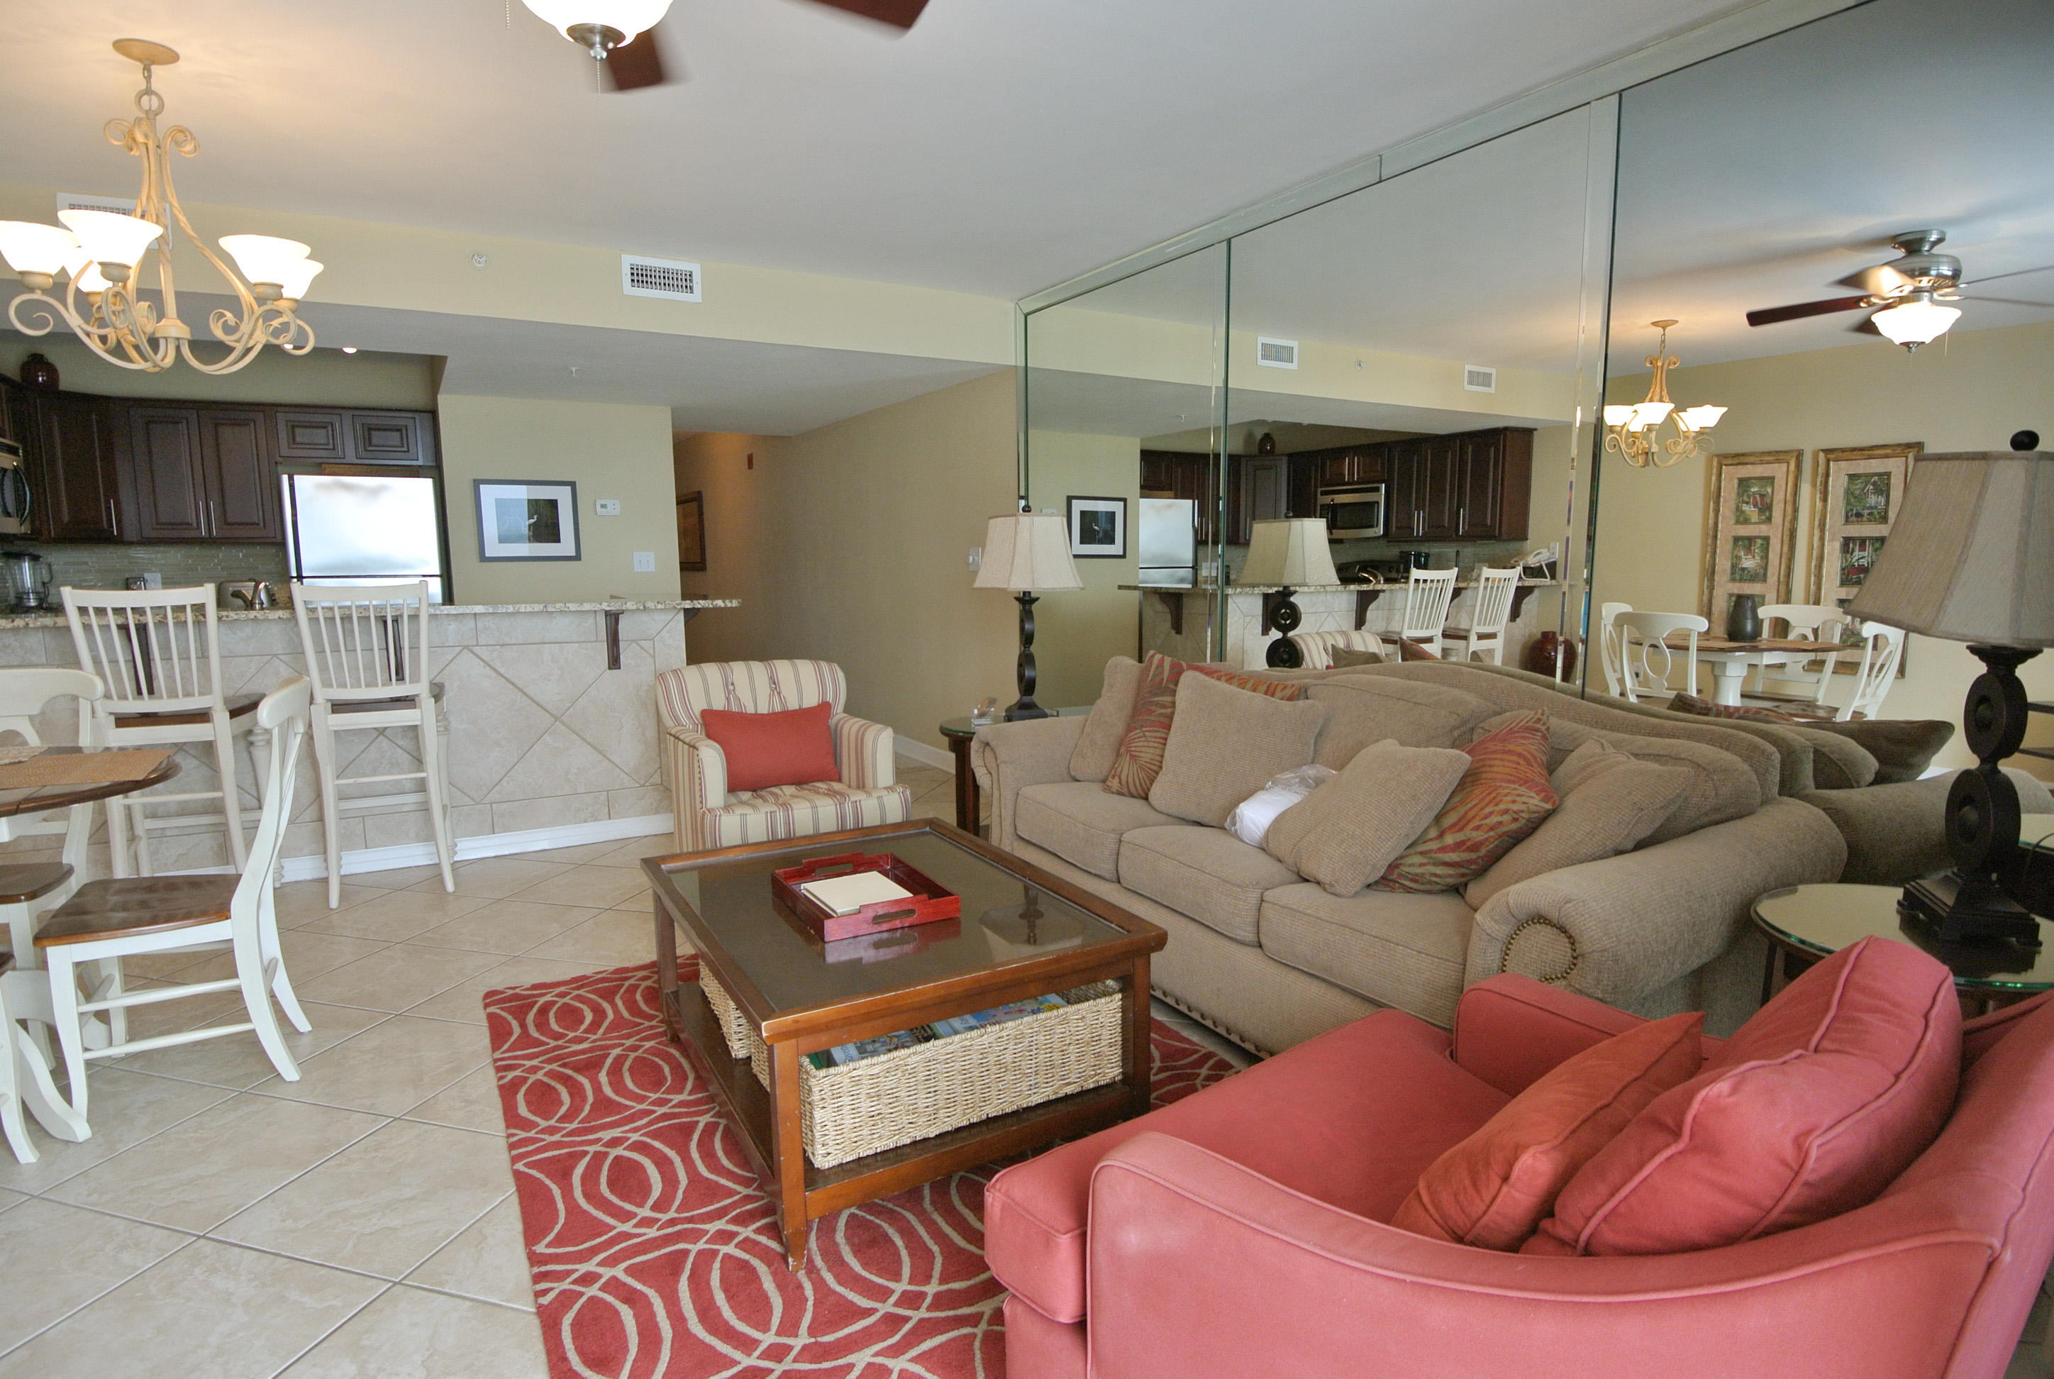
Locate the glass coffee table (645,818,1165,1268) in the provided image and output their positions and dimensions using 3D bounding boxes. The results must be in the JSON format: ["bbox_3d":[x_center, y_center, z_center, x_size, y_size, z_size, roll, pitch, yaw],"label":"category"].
[{"bbox_3d":[-0.375,0.728,2.521,0.855,0.460,1.180,-4,8,-31],"label":"glass coffee table"}]

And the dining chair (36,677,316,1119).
[{"bbox_3d":[-2.064,0.483,2.546,0.520,0.945,0.455,-4,8,-27],"label":"dining chair"}]

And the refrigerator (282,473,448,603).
[{"bbox_3d":[-3.955,-0.389,6.234,0.735,1.745,0.760,-4,8,-31],"label":"refrigerator"}]

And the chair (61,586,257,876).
[{"bbox_3d":[-2.935,0.230,3.586,0.440,1.185,0.580,-4,8,-31],"label":"chair"}]

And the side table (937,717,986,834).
[{"bbox_3d":[-0.073,0.435,4.124,0.560,0.635,0.560,-4,8,-31],"label":"side table"}]

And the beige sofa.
[{"bbox_3d":[0.797,0.427,2.933,1.020,0.950,2.280,-4,8,-31],"label":"beige sofa"}]

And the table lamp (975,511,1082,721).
[{"bbox_3d":[0.000,-0.277,3.995,0.420,0.810,0.450,0,7,0],"label":"table lamp"}]

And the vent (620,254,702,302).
[{"bbox_3d":[-1.501,-1.696,4.248,0.315,0.155,0.020,-4,8,-31],"label":"vent"}]

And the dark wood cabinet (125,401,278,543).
[{"bbox_3d":[-4.707,-1.238,5.966,0.660,0.760,0.330,-4,8,-31],"label":"dark wood cabinet"}]

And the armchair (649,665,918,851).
[{"bbox_3d":[-0.938,0.342,3.889,0.770,0.880,0.800,-4,8,-31],"label":"armchair"}]

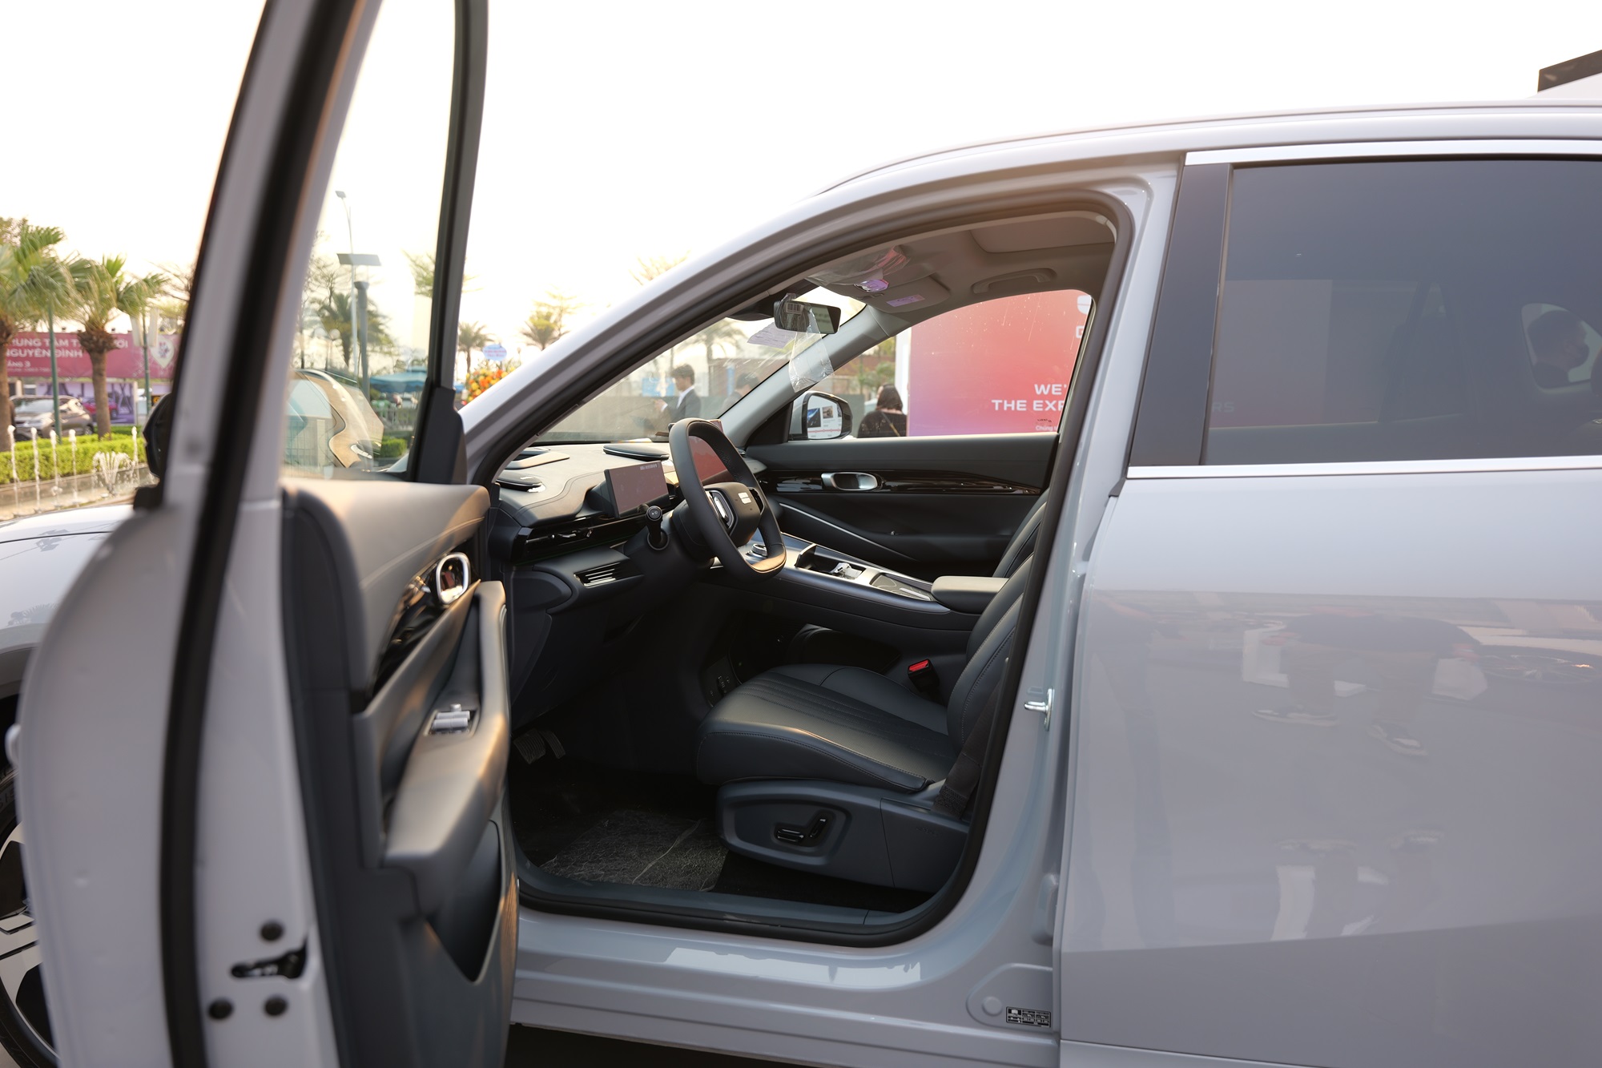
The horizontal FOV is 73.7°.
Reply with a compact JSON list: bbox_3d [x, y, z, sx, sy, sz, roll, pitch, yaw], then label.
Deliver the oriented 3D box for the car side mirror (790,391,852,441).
[{"bbox_3d":[0.065,-0.369,3.393,0.130,0.163,0.210,4,7,27],"label":"car side mirror"}]

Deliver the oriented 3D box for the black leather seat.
[{"bbox_3d":[0.304,0.083,1.978,0.860,0.940,0.530,2,6,12],"label":"black leather seat"}]

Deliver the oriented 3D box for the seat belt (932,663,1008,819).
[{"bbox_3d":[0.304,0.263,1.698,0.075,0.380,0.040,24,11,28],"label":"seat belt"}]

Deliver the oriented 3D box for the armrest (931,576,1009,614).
[{"bbox_3d":[0.439,0.139,2.334,0.290,0.065,0.210,2,6,12],"label":"armrest"}]

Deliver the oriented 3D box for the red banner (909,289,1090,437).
[{"bbox_3d":[2.254,-0.744,7.868,2.938,2.182,0.060,2,6,12],"label":"red banner"}]

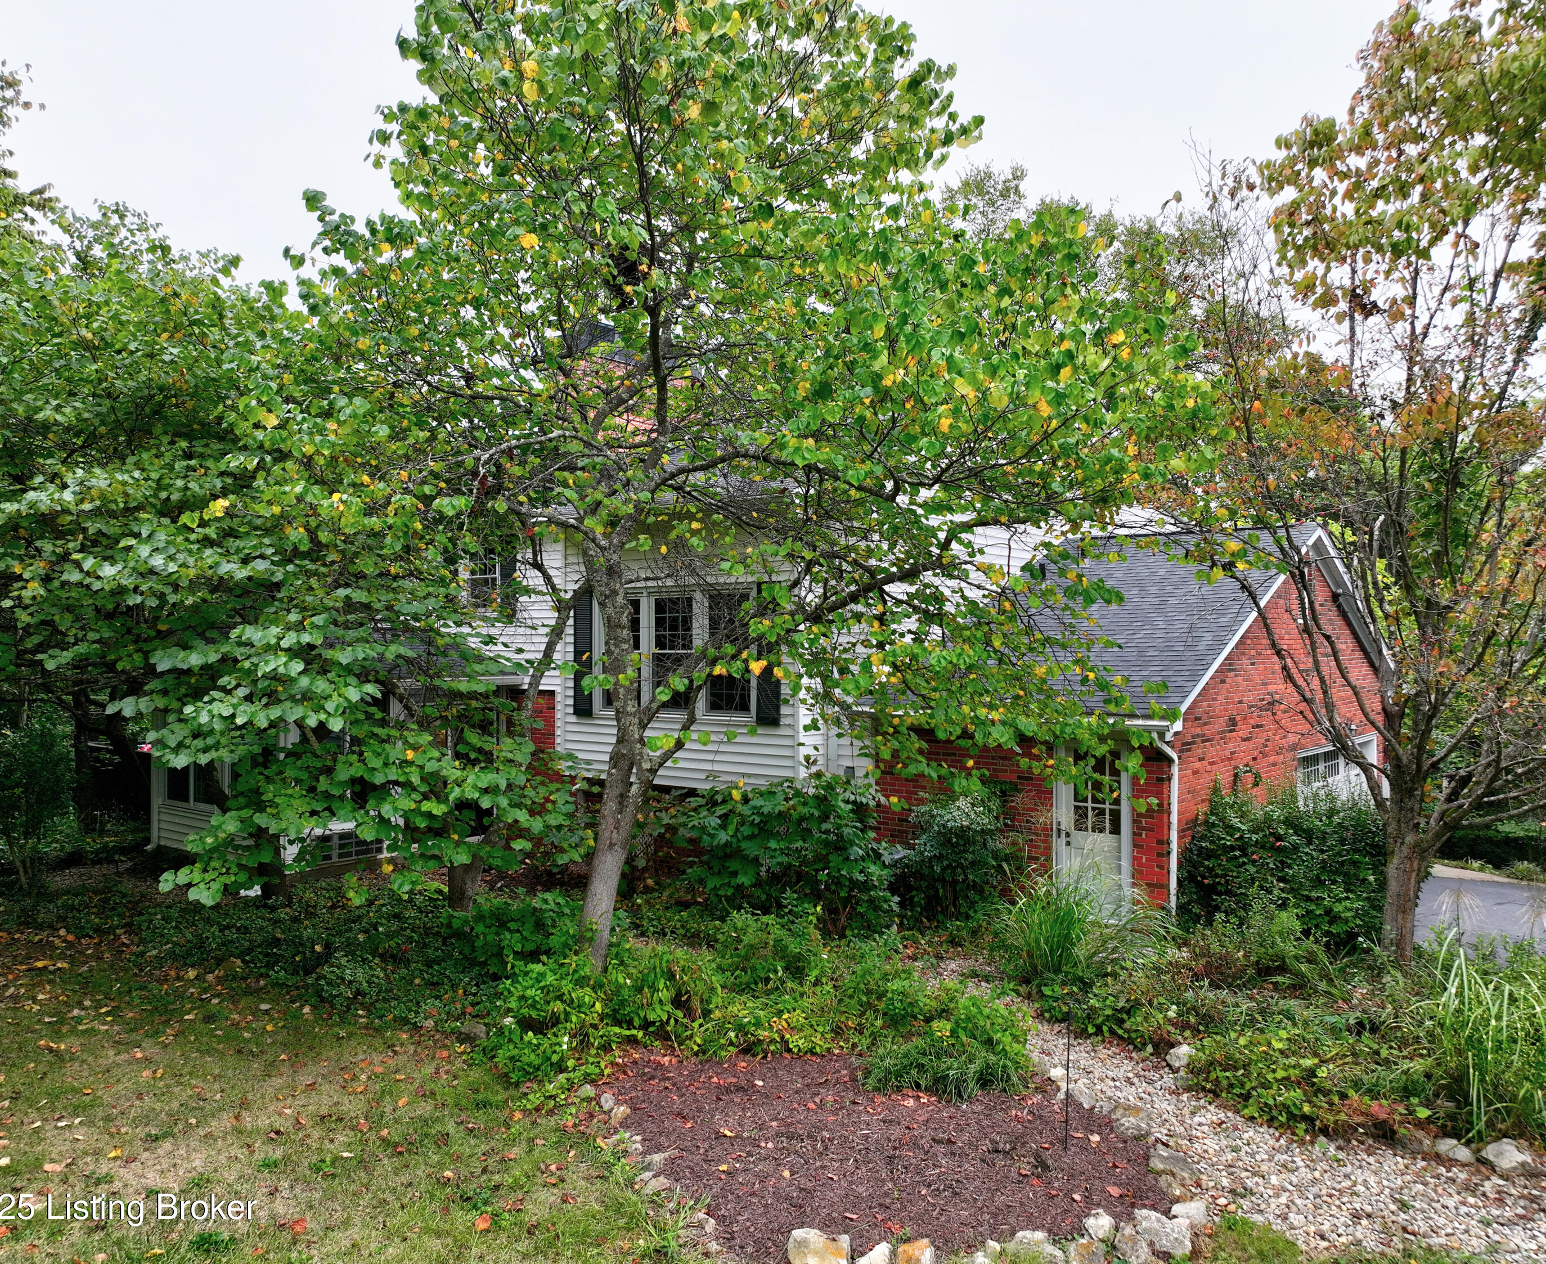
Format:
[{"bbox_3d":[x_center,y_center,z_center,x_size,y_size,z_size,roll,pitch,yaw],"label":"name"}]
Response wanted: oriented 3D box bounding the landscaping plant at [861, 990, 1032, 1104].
[{"bbox_3d":[1.319,3.134,8.974,1.270,0.460,1.050,0,-1,0],"label":"landscaping plant"}]

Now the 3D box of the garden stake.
[{"bbox_3d":[1.935,2.896,7.650,0.025,0.990,0.025,1,-1,0],"label":"garden stake"}]

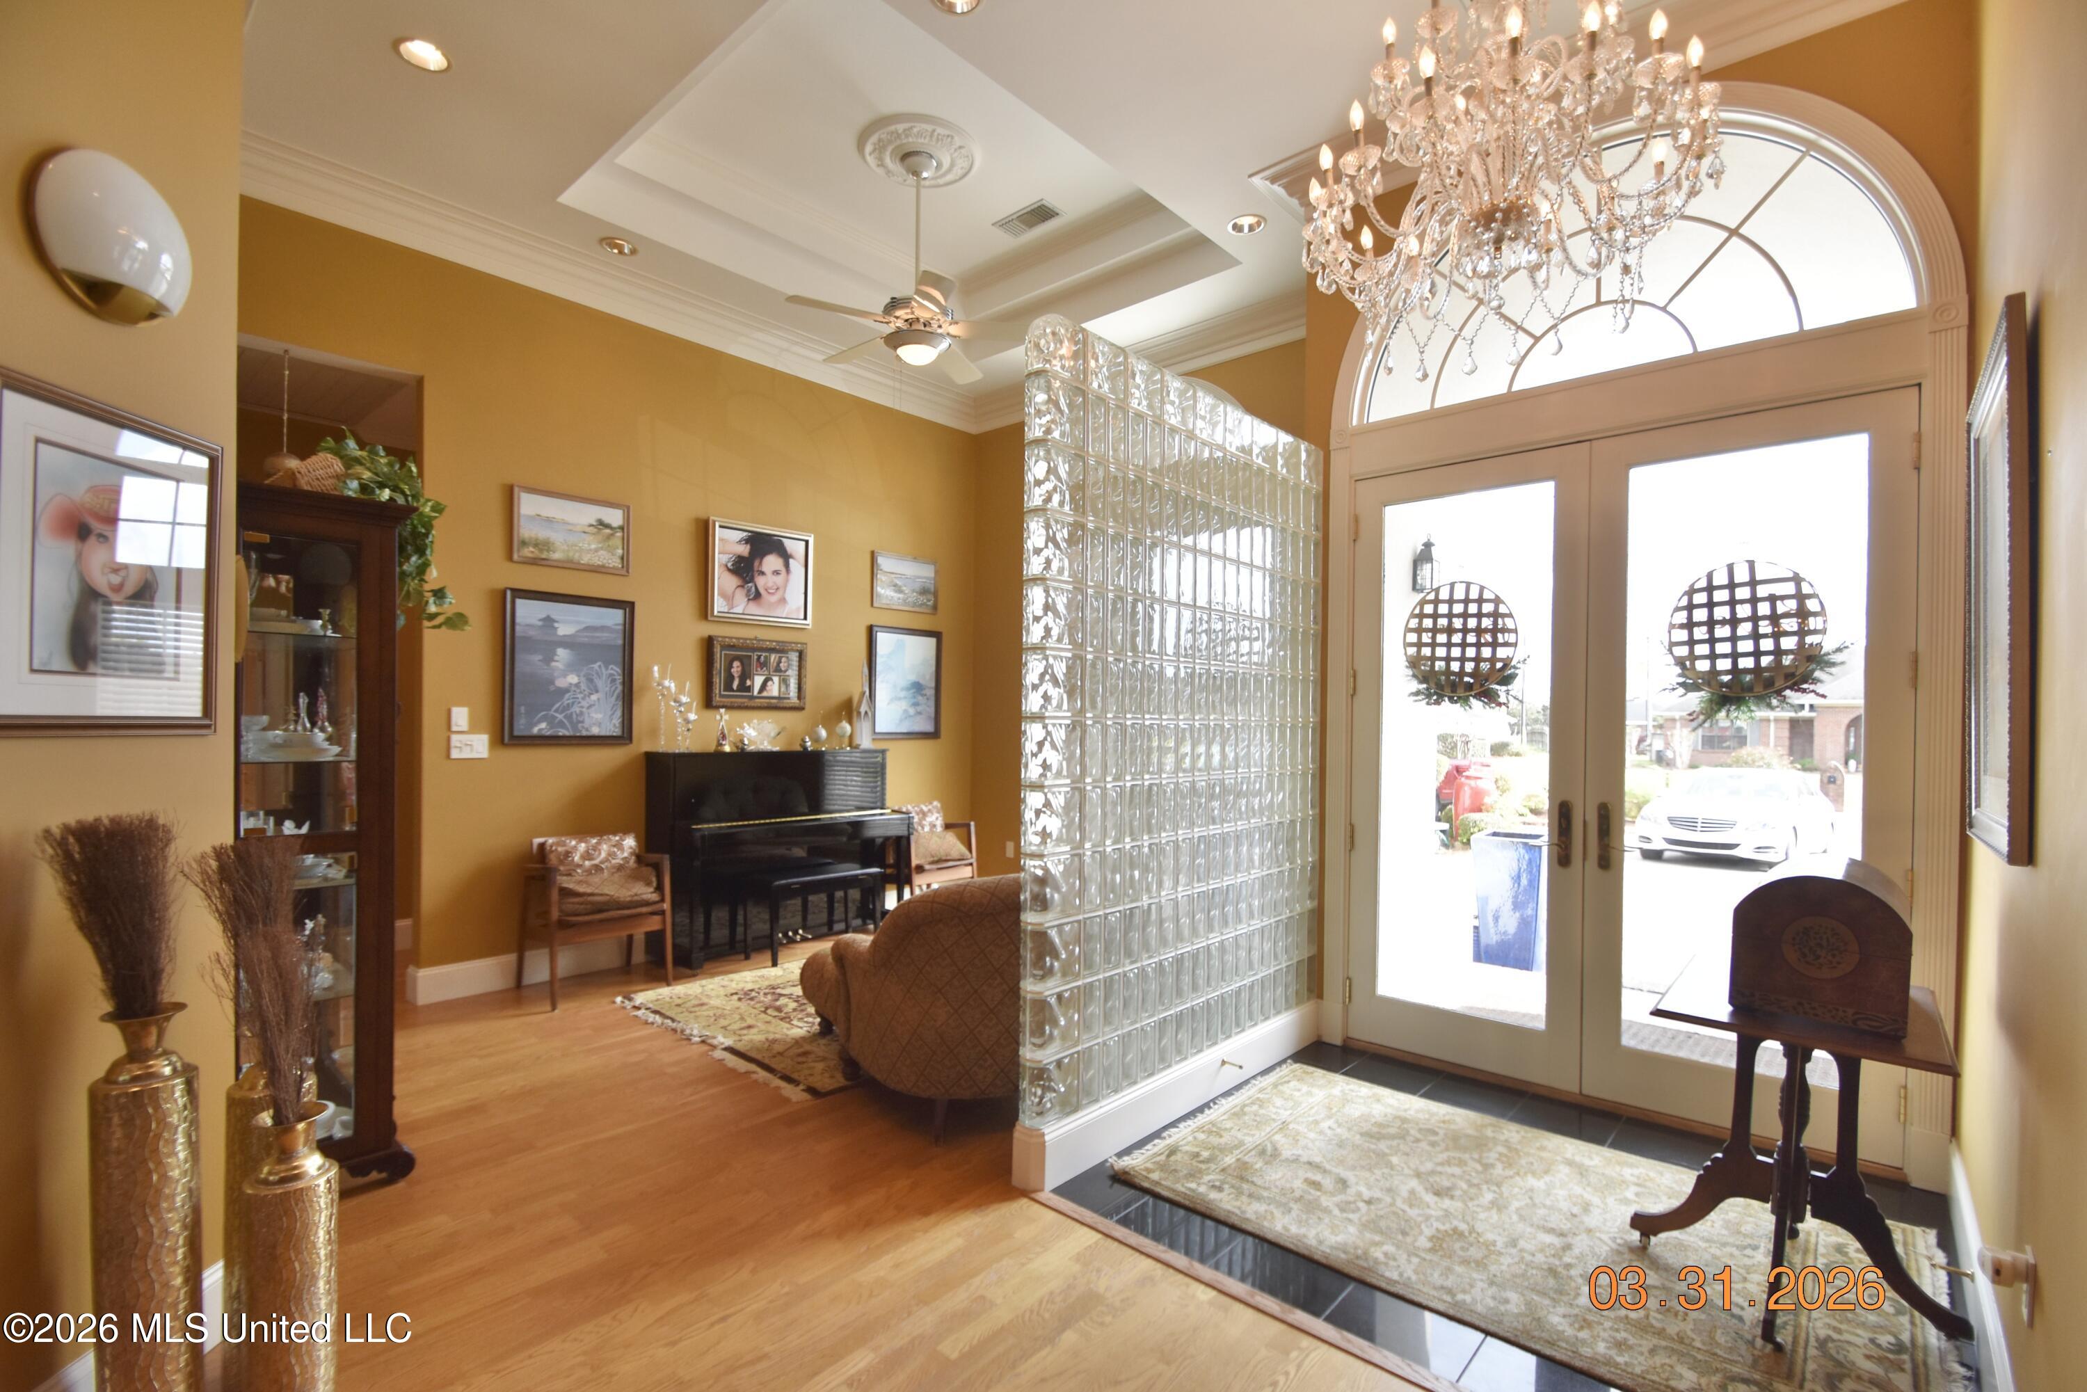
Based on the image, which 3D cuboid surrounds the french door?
[{"bbox_3d":[2.028,0.266,3.252,1.733,2.420,0.050,0,-1,40],"label":"french door"}]

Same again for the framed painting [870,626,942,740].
[{"bbox_3d":[-0.951,-0.083,6.054,0.030,0.757,0.600,1,-1,43],"label":"framed painting"}]

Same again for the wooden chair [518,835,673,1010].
[{"bbox_3d":[-2.316,1.122,4.519,0.570,0.770,0.600,0,-1,43],"label":"wooden chair"}]

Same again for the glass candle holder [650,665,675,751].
[{"bbox_3d":[-2.195,0.073,5.022,0.135,0.485,0.135,2,-2,-44],"label":"glass candle holder"}]

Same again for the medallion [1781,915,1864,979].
[{"bbox_3d":[1.796,0.584,2.009,0.137,0.142,0.012,0,-1,41],"label":"medallion"}]

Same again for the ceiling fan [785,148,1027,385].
[{"bbox_3d":[-0.625,-2.181,4.320,1.300,1.070,1.300,0,-1,43],"label":"ceiling fan"}]

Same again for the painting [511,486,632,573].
[{"bbox_3d":[-2.416,-0.836,4.466,0.030,0.372,0.555,1,-1,43],"label":"painting"}]

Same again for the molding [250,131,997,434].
[{"bbox_3d":[-1.862,-2.096,4.961,0.150,0.200,4.100,1,-1,43],"label":"molding"}]

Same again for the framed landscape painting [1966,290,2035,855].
[{"bbox_3d":[2.087,-0.214,1.910,0.035,1.055,0.810,1,-1,43],"label":"framed landscape painting"}]

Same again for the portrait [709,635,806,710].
[{"bbox_3d":[-1.781,-0.134,5.490,0.040,0.430,0.670,0,-1,43],"label":"portrait"}]

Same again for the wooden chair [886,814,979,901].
[{"bbox_3d":[-0.826,1.117,5.798,0.540,0.750,0.580,1,-1,43],"label":"wooden chair"}]

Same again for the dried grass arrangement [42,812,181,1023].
[{"bbox_3d":[-1.755,0.415,1.645,0.165,0.390,0.175,1,-1,0],"label":"dried grass arrangement"}]

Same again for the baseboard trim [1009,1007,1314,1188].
[{"bbox_3d":[0.566,1.400,3.244,0.140,0.190,1.730,1,-1,43],"label":"baseboard trim"}]

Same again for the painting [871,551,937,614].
[{"bbox_3d":[-0.987,-0.816,6.329,0.035,0.400,0.590,0,-1,43],"label":"painting"}]

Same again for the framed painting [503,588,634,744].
[{"bbox_3d":[-2.424,-0.130,4.465,0.030,0.757,0.610,1,-1,43],"label":"framed painting"}]

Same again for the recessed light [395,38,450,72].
[{"bbox_3d":[-2.298,-2.371,3.217,0.200,0.050,0.200,0,-1,43],"label":"recessed light"}]

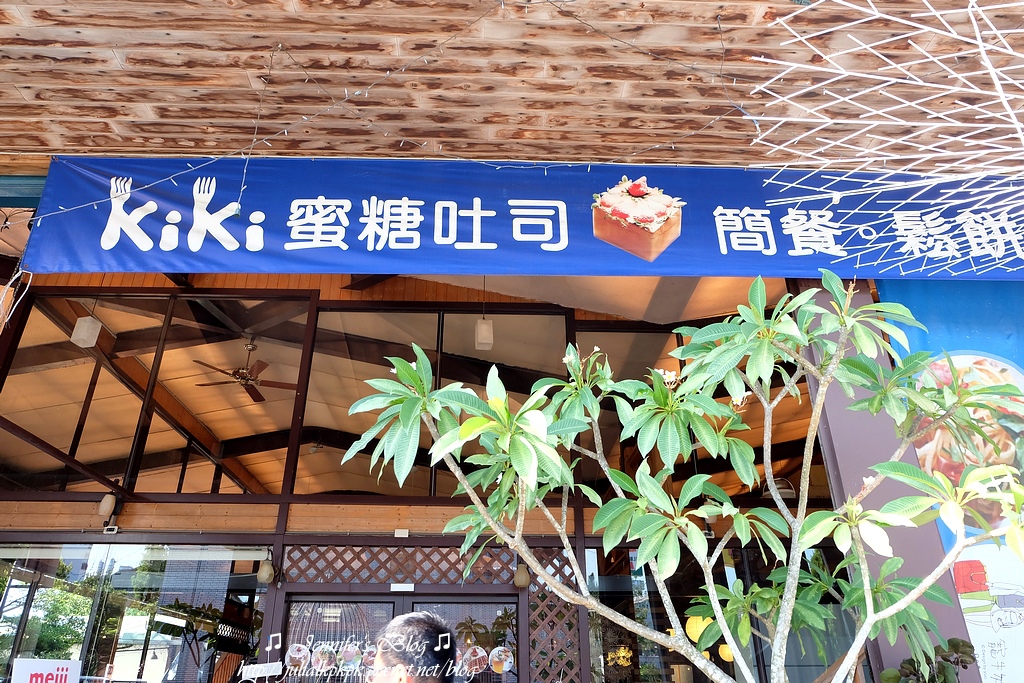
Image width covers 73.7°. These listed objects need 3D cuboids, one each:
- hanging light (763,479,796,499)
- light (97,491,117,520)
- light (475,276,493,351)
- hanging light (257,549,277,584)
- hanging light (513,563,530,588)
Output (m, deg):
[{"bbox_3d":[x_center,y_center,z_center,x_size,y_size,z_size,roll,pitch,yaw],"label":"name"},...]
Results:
[{"bbox_3d":[2.831,1.574,7.211,0.340,0.220,0.340,1,-26,-1],"label":"hanging light"},{"bbox_3d":[-3.337,1.357,5.633,0.125,0.200,0.135,1,-26,-1],"label":"light"},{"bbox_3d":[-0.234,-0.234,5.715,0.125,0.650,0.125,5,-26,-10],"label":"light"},{"bbox_3d":[-1.957,1.793,5.441,0.130,0.250,0.140,1,-26,-1],"label":"hanging light"},{"bbox_3d":[0.083,1.878,5.472,0.130,0.180,0.140,1,-26,-1],"label":"hanging light"}]

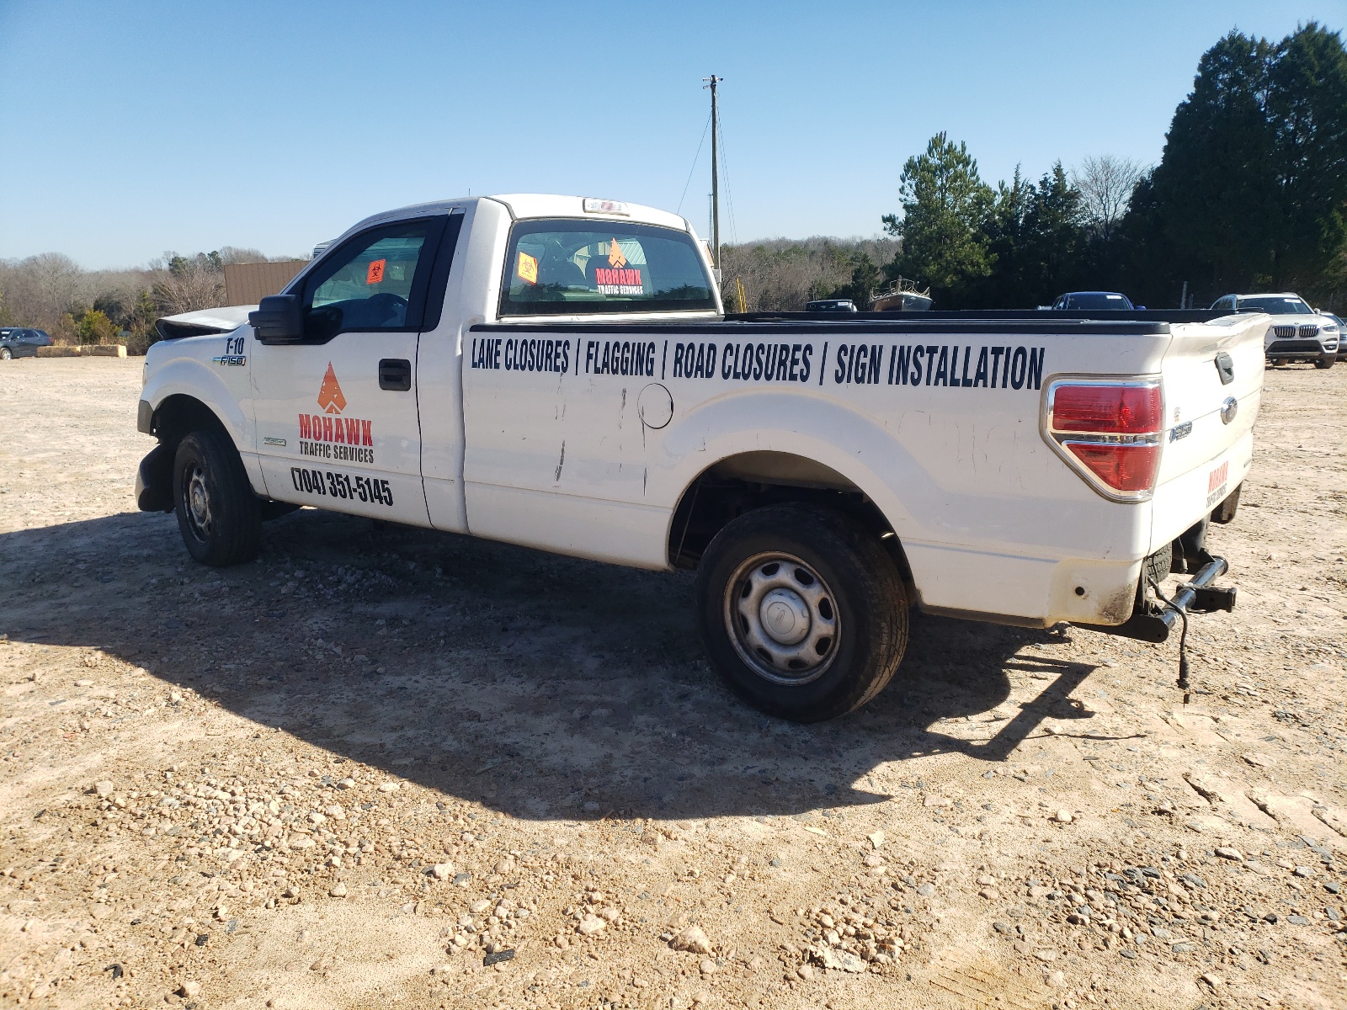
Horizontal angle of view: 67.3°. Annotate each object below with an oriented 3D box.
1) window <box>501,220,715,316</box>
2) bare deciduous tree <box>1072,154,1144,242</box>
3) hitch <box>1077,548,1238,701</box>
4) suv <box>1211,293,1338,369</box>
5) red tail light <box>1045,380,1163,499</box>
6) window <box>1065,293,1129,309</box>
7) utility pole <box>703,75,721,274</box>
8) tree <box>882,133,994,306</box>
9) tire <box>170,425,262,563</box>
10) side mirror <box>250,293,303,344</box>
[{"bbox_3d":[-0.249,-1.111,4.767,0.090,0.420,1.570,-4,7,38],"label":"window"},{"bbox_3d":[26.734,-16.309,62.983,5.200,10.450,5.200,4,12,22],"label":"bare deciduous tree"},{"bbox_3d":[1.731,0.397,3.549,0.440,0.380,0.980,7,13,36],"label":"hitch"},{"bbox_3d":[13.770,-4.140,23.660,1.920,1.670,4.650,2,11,14],"label":"suv"},{"bbox_3d":[1.173,-0.188,2.737,0.300,0.312,0.190,7,13,36],"label":"red tail light"},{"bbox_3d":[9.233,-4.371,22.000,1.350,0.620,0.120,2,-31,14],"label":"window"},{"bbox_3d":[1.650,-11.815,40.992,0.700,10.550,0.500,0,11,2],"label":"utility pole"},{"bbox_3d":[13.669,-14.100,52.961,5.700,10.220,5.500,2,11,14],"label":"tree"},{"bbox_3d":[-2.543,-0.028,5.656,0.765,0.765,0.240,10,15,43],"label":"tire"},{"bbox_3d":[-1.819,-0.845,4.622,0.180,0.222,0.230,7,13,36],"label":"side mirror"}]

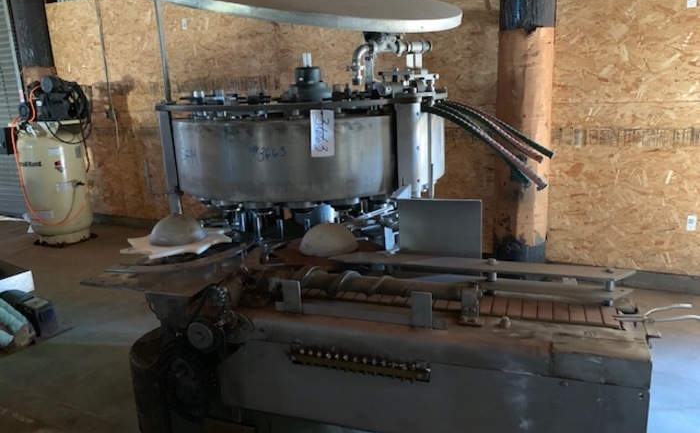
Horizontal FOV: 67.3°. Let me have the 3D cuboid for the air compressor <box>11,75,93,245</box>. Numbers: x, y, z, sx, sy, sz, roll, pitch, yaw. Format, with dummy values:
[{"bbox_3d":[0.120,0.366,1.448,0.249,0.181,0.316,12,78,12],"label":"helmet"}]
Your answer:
[{"bbox_3d":[-3.204,-0.593,5.624,0.760,1.765,0.720,5,16,26],"label":"air compressor"}]

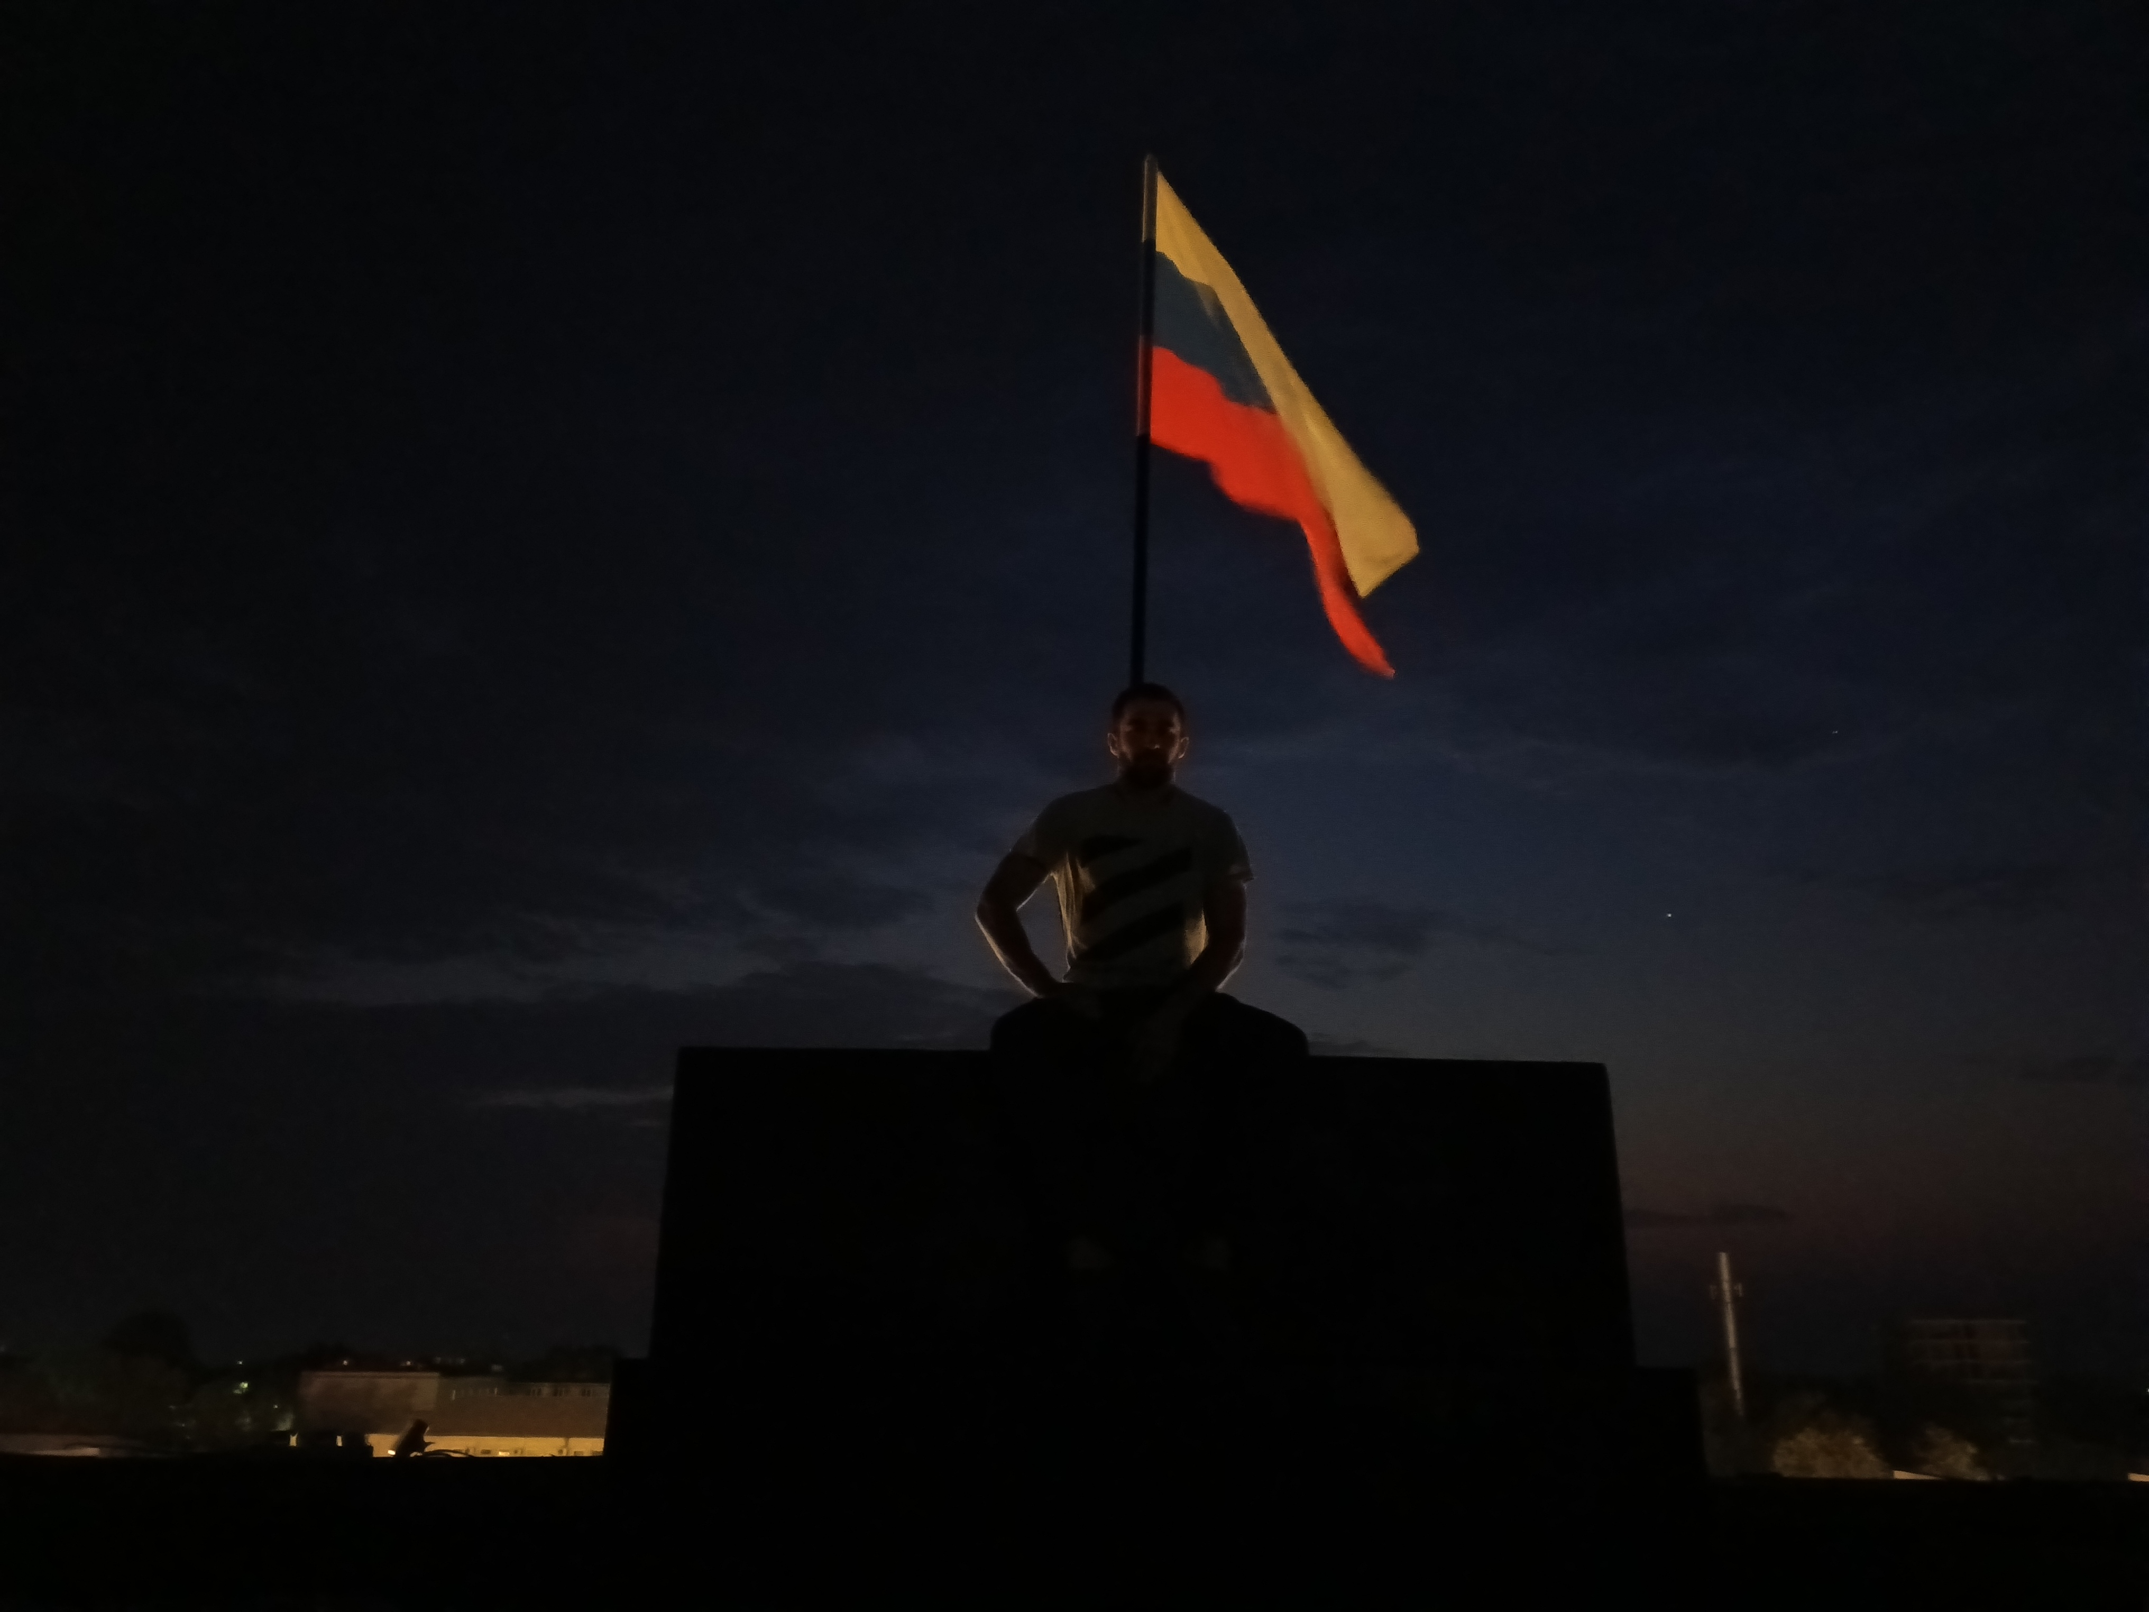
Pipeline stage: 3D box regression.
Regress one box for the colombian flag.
[{"bbox_3d":[0.545,-1.054,3.961,0.690,1.530,0.300,1,-19,0],"label":"colombian flag"}]

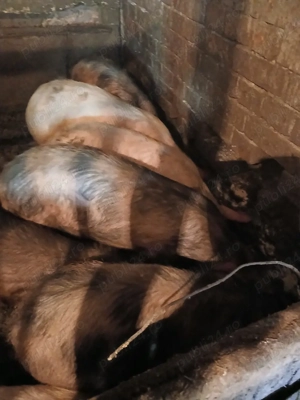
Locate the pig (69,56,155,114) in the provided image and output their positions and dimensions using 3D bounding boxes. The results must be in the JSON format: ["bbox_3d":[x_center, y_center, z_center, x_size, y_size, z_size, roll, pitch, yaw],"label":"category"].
[{"bbox_3d":[-0.305,-0.865,2.910,0.390,0.650,1.250,-32,51,-28],"label":"pig"}]

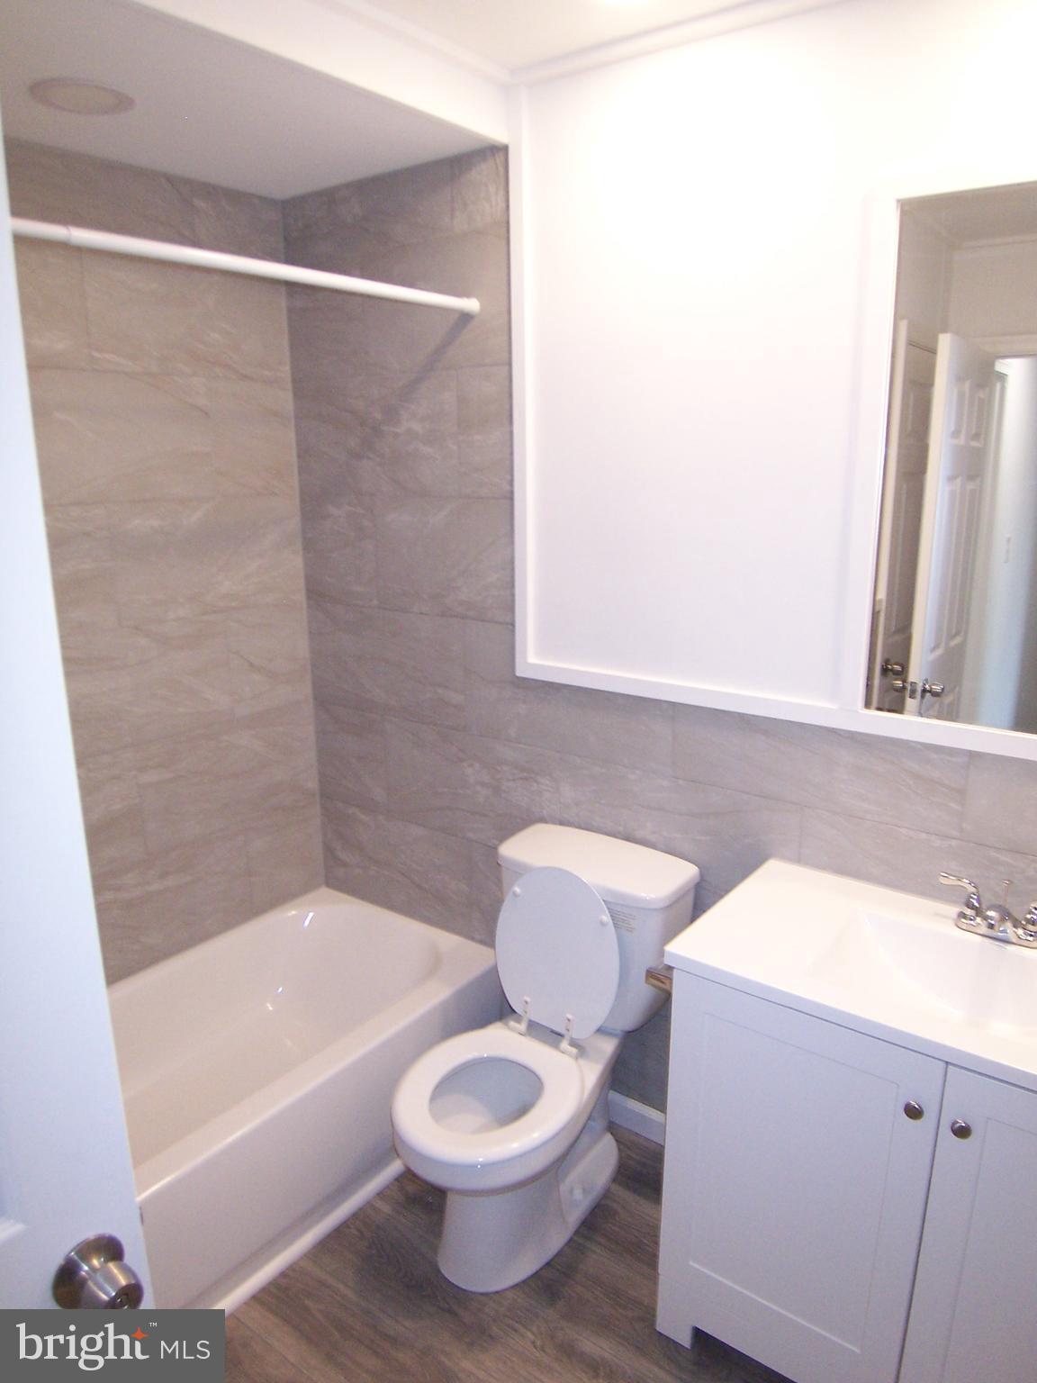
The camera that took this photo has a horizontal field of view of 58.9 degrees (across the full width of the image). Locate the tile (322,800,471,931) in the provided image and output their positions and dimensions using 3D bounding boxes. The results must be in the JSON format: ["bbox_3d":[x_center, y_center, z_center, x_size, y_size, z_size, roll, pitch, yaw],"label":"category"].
[{"bbox_3d":[-0.370,0.510,2.750,0.616,0.304,0.010,10,17,37],"label":"tile"}]

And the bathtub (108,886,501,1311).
[{"bbox_3d":[-0.801,0.993,2.183,0.747,0.353,1.520,10,17,37],"label":"bathtub"}]

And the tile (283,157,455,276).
[{"bbox_3d":[-0.392,-1.206,2.332,0.615,0.165,0.010,10,17,37],"label":"tile"}]

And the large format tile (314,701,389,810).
[{"bbox_3d":[-0.499,0.191,2.773,0.309,0.304,0.010,10,17,37],"label":"large format tile"}]

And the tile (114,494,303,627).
[{"bbox_3d":[-0.817,-0.367,2.496,0.010,0.304,0.589,10,17,37],"label":"tile"}]

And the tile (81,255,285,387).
[{"bbox_3d":[-0.820,-0.949,2.320,0.010,0.300,0.576,10,17,37],"label":"tile"}]

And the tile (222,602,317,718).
[{"bbox_3d":[-0.720,-0.100,2.684,0.010,0.304,0.285,10,17,37],"label":"tile"}]

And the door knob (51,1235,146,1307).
[{"bbox_3d":[-0.386,0.556,0.855,0.065,0.066,0.066,10,17,37],"label":"door knob"}]

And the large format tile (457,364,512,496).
[{"bbox_3d":[-0.077,-0.624,2.225,0.163,0.304,0.010,10,17,37],"label":"large format tile"}]

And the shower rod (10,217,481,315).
[{"bbox_3d":[-0.560,-0.751,1.593,0.030,0.030,1.500,10,18,37],"label":"shower rod"}]

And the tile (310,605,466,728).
[{"bbox_3d":[-0.379,-0.082,2.570,0.622,0.300,0.010,10,17,37],"label":"tile"}]

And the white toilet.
[{"bbox_3d":[0.034,0.808,1.994,0.445,0.785,0.695,10,17,37],"label":"white toilet"}]

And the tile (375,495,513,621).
[{"bbox_3d":[-0.198,-0.342,2.356,0.482,0.304,0.010,10,17,37],"label":"tile"}]

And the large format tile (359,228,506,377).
[{"bbox_3d":[-0.208,-0.930,2.214,0.491,0.300,0.010,10,17,37],"label":"large format tile"}]

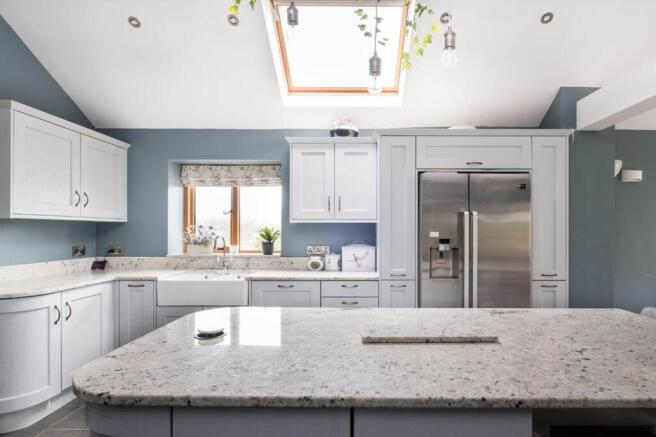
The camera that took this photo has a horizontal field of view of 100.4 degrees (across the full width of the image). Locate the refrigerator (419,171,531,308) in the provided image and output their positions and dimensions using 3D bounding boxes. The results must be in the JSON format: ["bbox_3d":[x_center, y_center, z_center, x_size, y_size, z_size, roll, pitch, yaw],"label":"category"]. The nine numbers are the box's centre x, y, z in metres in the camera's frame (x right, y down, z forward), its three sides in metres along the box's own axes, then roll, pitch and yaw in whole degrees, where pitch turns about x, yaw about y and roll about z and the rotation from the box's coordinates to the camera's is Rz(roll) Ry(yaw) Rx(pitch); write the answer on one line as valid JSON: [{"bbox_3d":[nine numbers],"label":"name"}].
[{"bbox_3d":[1.230,0.515,2.565,0.915,1.770,0.700,0,-1,0],"label":"refrigerator"}]

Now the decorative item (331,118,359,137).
[{"bbox_3d":[0.166,-0.891,2.700,0.270,0.200,0.240,0,-1,2],"label":"decorative item"}]

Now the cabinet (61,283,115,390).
[{"bbox_3d":[-2.125,0.890,2.120,0.570,0.720,0.410,0,-1,3],"label":"cabinet"}]

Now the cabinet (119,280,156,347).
[{"bbox_3d":[-1.625,0.900,2.620,0.310,0.730,0.570,0,-1,0],"label":"cabinet"}]

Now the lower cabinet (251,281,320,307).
[{"bbox_3d":[-0.355,0.900,2.620,0.600,0.730,0.570,0,-1,0],"label":"lower cabinet"}]

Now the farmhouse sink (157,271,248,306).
[{"bbox_3d":[-1.059,0.652,2.575,0.779,0.218,0.470,0,-1,2],"label":"farmhouse sink"}]

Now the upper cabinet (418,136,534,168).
[{"bbox_3d":[1.255,-0.555,2.620,0.980,0.280,0.570,0,-1,0],"label":"upper cabinet"}]

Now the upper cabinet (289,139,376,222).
[{"bbox_3d":[0.056,-0.357,2.770,0.837,0.799,0.340,0,-1,2],"label":"upper cabinet"}]

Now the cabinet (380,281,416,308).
[{"bbox_3d":[0.610,0.905,2.625,0.300,0.730,0.570,0,-1,0],"label":"cabinet"}]

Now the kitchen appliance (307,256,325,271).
[{"bbox_3d":[-0.119,0.452,2.795,0.165,0.140,0.130,0,-1,2],"label":"kitchen appliance"}]

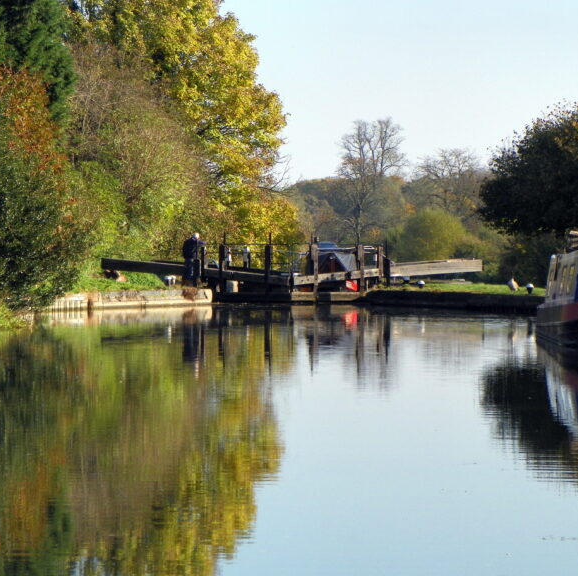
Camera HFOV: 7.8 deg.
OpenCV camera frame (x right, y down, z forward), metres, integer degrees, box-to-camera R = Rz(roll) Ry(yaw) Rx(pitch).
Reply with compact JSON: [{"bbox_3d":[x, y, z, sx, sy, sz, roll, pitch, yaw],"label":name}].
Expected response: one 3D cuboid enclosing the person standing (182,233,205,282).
[{"bbox_3d":[-3.058,-0.913,135.000,0.580,1.700,0.560,0,1,-31],"label":"person standing"}]

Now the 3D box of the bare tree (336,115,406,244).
[{"bbox_3d":[8.319,-10.312,420.000,7.000,13.200,7.000,0,1,0],"label":"bare tree"}]

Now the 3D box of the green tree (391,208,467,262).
[{"bbox_3d":[8.666,-3.053,260.000,4.700,3.700,4.500,0,1,0],"label":"green tree"}]

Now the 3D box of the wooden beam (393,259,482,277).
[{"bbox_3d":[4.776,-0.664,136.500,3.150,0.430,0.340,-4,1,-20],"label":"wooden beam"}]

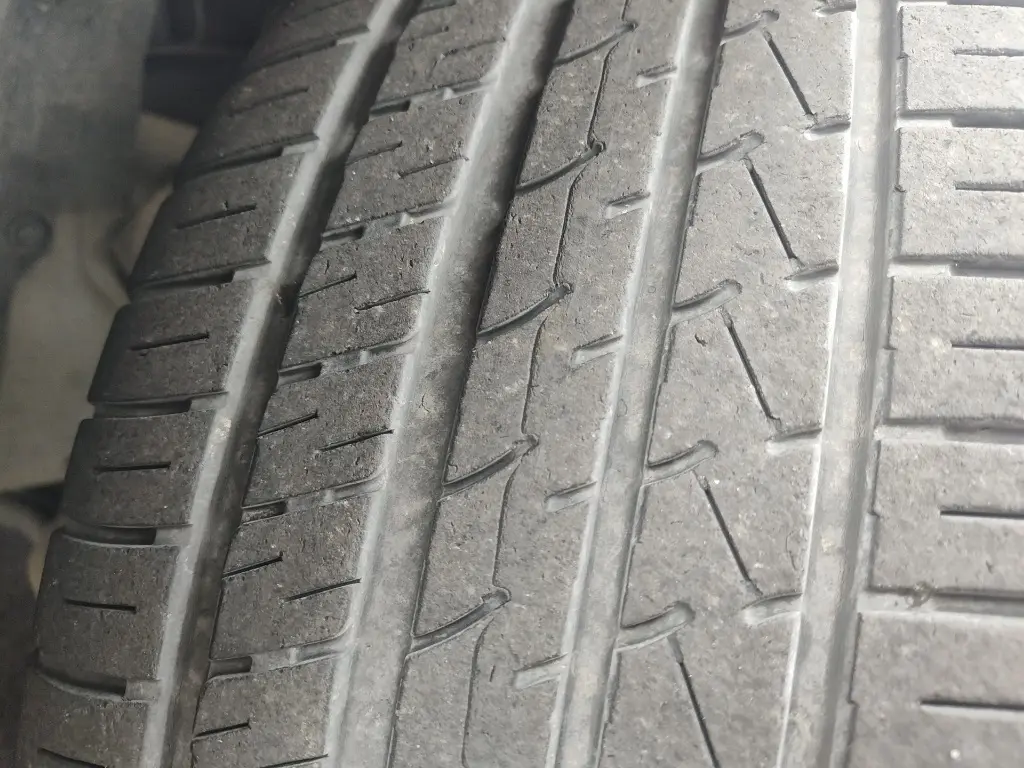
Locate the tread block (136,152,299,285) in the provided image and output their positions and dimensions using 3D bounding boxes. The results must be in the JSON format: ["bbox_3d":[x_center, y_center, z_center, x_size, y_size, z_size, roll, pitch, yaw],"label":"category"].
[{"bbox_3d":[-0.065,-0.036,0.155,0.039,0.033,0.008,6,-18,24],"label":"tread block"}]

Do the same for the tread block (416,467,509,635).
[{"bbox_3d":[-0.007,0.030,0.121,0.013,0.031,0.007,9,-8,15],"label":"tread block"}]

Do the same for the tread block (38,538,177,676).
[{"bbox_3d":[-0.083,0.045,0.141,0.042,0.032,0.008,9,-3,25],"label":"tread block"}]

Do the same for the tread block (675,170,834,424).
[{"bbox_3d":[0.044,-0.017,0.124,0.027,0.050,0.007,10,-17,11],"label":"tread block"}]

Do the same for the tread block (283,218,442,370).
[{"bbox_3d":[-0.029,-0.017,0.138,0.027,0.035,0.007,9,-15,15],"label":"tread block"}]

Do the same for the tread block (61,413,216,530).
[{"bbox_3d":[-0.079,0.018,0.147,0.039,0.024,0.009,1,-11,24],"label":"tread block"}]

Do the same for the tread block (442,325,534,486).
[{"bbox_3d":[-0.002,0.004,0.126,0.014,0.031,0.007,10,-12,13],"label":"tread block"}]

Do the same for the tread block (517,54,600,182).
[{"bbox_3d":[0.012,-0.055,0.145,0.013,0.007,0.039,10,67,13],"label":"tread block"}]

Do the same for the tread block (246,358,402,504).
[{"bbox_3d":[-0.035,0.010,0.133,0.031,0.027,0.007,-3,-14,16],"label":"tread block"}]

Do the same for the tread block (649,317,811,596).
[{"bbox_3d":[0.038,0.011,0.118,0.027,0.047,0.007,10,-12,10],"label":"tread block"}]

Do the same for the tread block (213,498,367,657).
[{"bbox_3d":[-0.041,0.037,0.129,0.032,0.029,0.007,-5,-10,16],"label":"tread block"}]

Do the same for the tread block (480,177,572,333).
[{"bbox_3d":[0.005,-0.024,0.133,0.013,0.034,0.007,9,-17,15],"label":"tread block"}]

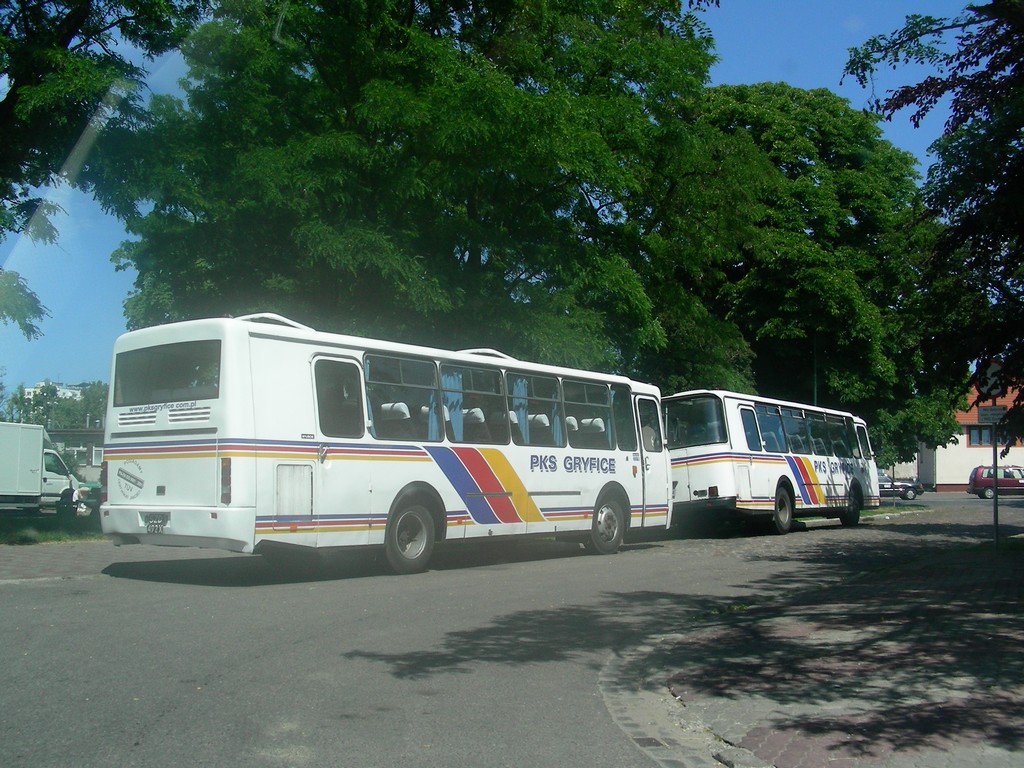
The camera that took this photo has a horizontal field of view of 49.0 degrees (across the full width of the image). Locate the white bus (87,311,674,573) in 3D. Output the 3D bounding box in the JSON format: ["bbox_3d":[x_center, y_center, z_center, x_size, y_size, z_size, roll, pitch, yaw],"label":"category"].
[{"bbox_3d":[-1.095,1.071,17.234,2.520,3.280,10.200,-4,-6,36],"label":"white bus"}]

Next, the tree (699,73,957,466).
[{"bbox_3d":[10.900,-3.300,40.700,10.300,15.600,10.000,0,-5,0],"label":"tree"}]

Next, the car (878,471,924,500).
[{"bbox_3d":[15.900,4.450,50.100,4.450,1.400,1.720,-1,-5,8],"label":"car"}]

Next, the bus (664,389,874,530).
[{"bbox_3d":[6.374,2.049,27.939,2.520,3.130,10.200,-4,-6,34],"label":"bus"}]

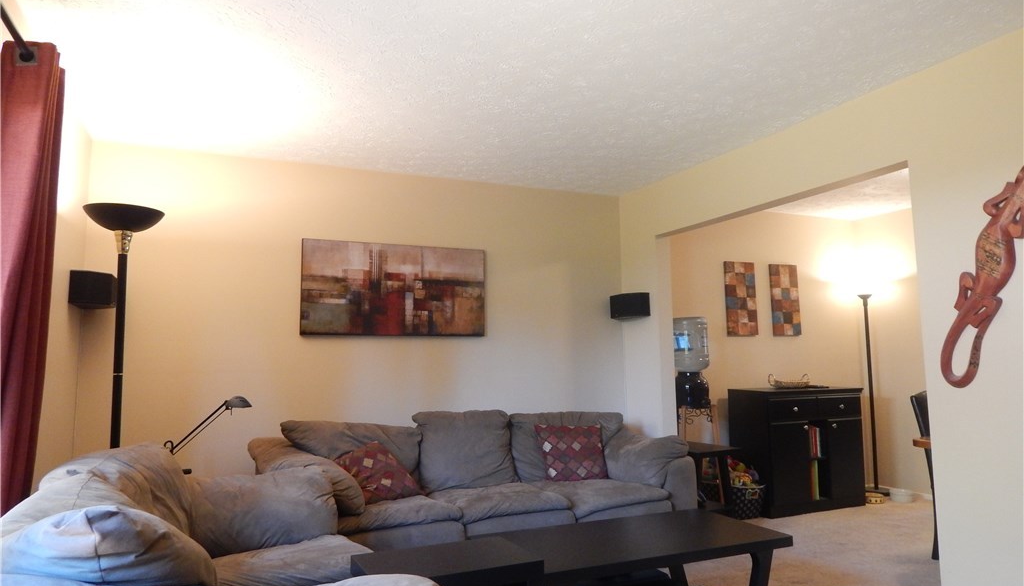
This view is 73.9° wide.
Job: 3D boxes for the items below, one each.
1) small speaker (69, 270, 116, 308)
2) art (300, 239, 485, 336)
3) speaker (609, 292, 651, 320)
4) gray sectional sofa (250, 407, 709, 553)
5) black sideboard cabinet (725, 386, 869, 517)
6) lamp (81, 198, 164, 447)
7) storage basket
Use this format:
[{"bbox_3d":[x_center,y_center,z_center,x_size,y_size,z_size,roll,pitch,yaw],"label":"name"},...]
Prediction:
[{"bbox_3d":[-2.205,-0.015,3.576,0.175,0.162,0.265,-3,-7,25],"label":"small speaker"},{"bbox_3d":[-0.765,-0.018,4.550,1.240,0.610,0.035,2,-7,-24],"label":"art"},{"bbox_3d":[0.866,0.098,5.004,0.280,0.162,0.180,-3,-7,25],"label":"speaker"},{"bbox_3d":[-0.198,1.150,4.118,2.500,0.860,0.970,2,-7,-24],"label":"gray sectional sofa"},{"bbox_3d":[2.271,1.228,5.403,1.020,0.918,0.430,2,-7,-24],"label":"black sideboard cabinet"},{"bbox_3d":[-1.705,0.548,2.910,0.315,1.830,0.315,2,-7,-24],"label":"lamp"},{"bbox_3d":[1.667,1.545,5.089,0.320,0.235,0.290,2,-7,-24],"label":"storage basket"}]

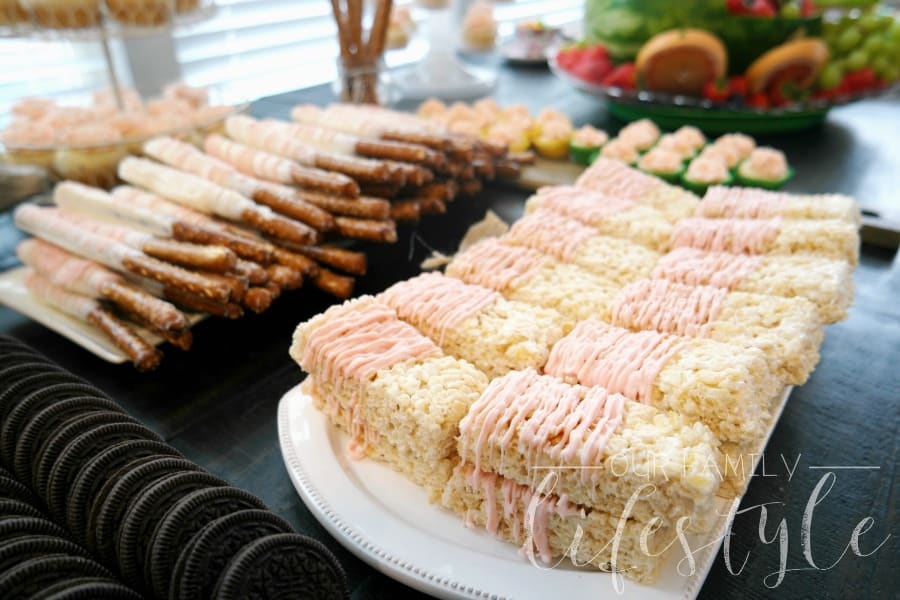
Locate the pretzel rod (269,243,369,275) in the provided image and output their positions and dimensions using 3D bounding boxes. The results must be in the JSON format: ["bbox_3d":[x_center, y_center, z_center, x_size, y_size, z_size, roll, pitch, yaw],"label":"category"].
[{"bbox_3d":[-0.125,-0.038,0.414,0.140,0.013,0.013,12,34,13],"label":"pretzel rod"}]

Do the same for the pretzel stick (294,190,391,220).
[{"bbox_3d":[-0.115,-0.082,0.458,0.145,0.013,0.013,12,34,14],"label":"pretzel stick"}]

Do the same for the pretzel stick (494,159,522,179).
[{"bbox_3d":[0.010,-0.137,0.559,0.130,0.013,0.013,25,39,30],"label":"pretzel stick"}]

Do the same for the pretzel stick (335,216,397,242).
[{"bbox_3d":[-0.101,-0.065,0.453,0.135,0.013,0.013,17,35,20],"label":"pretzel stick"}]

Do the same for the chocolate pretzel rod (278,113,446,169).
[{"bbox_3d":[-0.092,-0.146,0.544,0.183,0.016,0.016,19,36,24],"label":"chocolate pretzel rod"}]

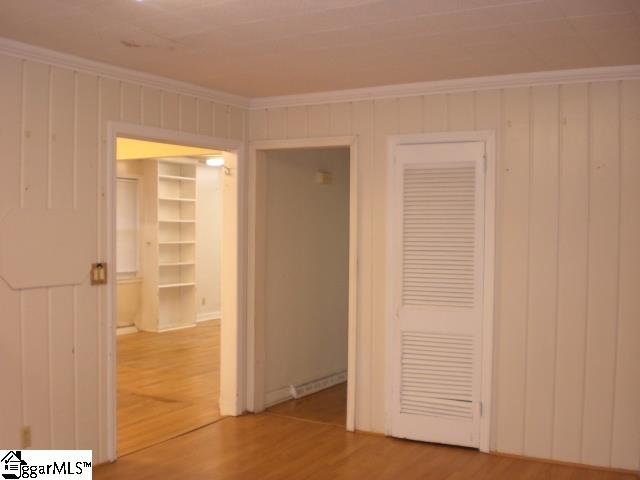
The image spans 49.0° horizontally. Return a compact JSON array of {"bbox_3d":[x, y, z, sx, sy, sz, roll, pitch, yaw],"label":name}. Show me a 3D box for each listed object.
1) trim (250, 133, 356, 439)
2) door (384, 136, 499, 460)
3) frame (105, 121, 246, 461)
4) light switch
[{"bbox_3d":[-0.132,0.305,5.287,0.963,2.107,0.120,1,2,31],"label":"trim"},{"bbox_3d":[0.798,0.334,4.722,0.756,2.090,0.110,1,2,31],"label":"door"},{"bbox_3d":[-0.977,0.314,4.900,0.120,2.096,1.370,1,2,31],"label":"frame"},{"bbox_3d":[-1.320,0.208,4.229,0.018,0.131,0.120,1,2,31],"label":"light switch"}]

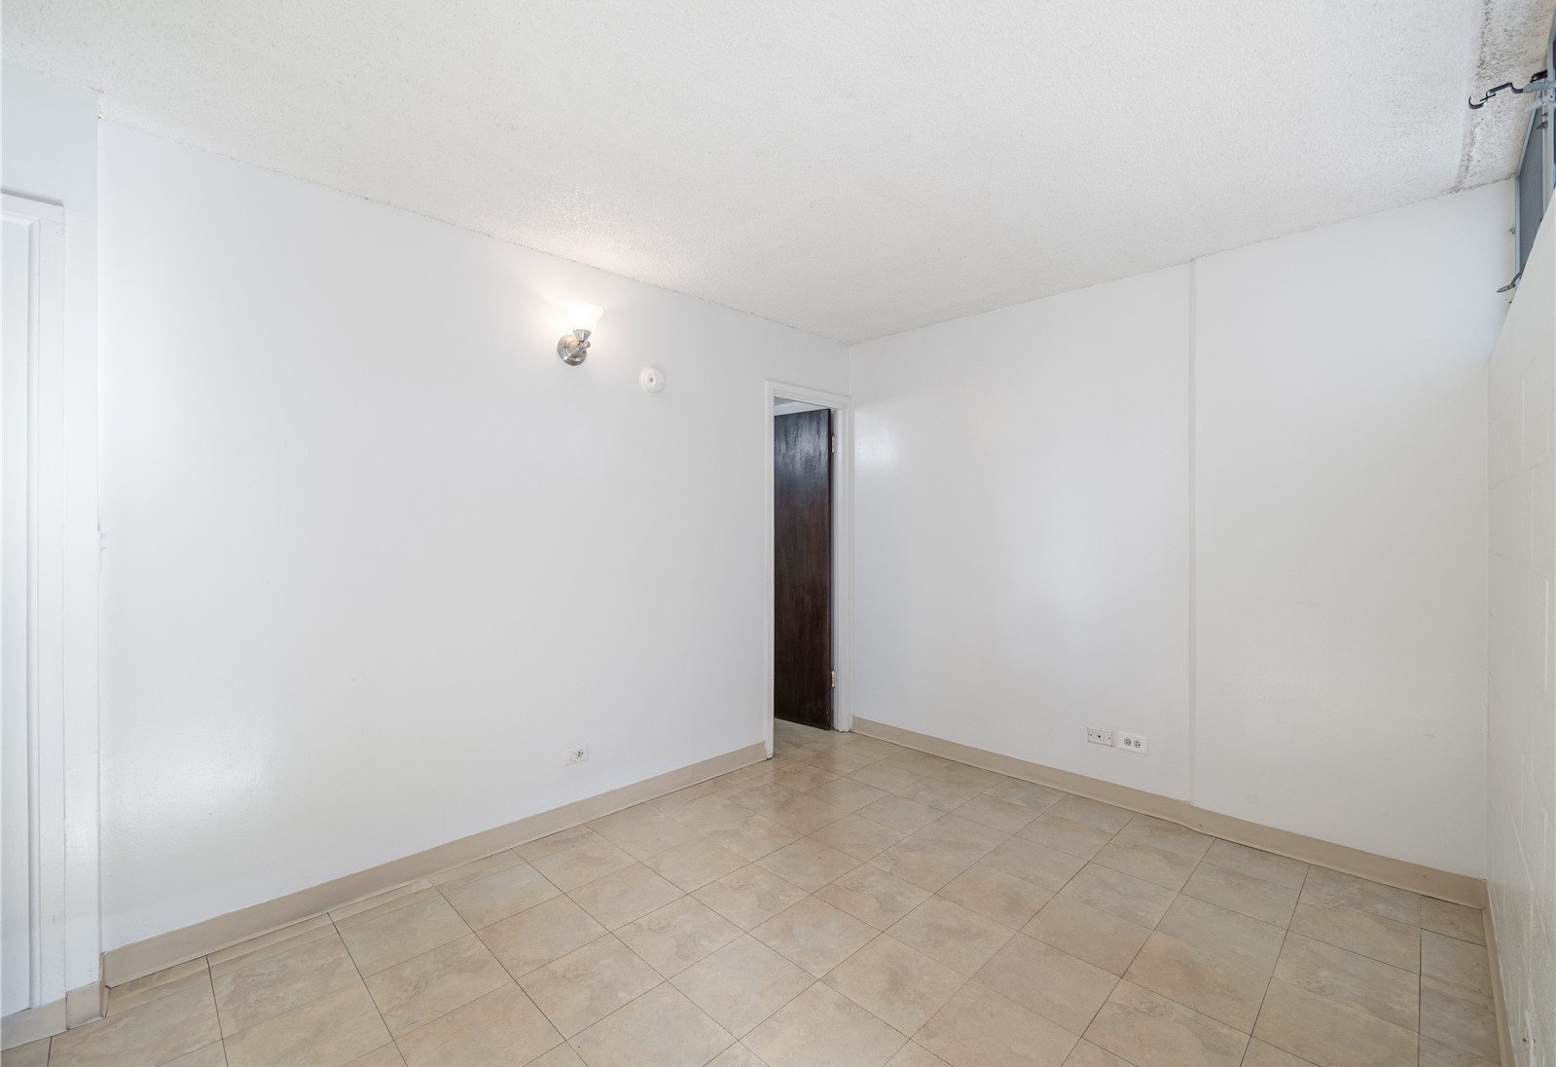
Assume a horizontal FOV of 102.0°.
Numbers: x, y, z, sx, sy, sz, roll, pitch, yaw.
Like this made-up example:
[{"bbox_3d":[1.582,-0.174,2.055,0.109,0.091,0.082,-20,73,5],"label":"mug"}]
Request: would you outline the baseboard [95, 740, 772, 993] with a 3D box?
[{"bbox_3d":[-0.974,1.211,2.621,2.500,0.105,0.018,0,0,-43],"label":"baseboard"}]

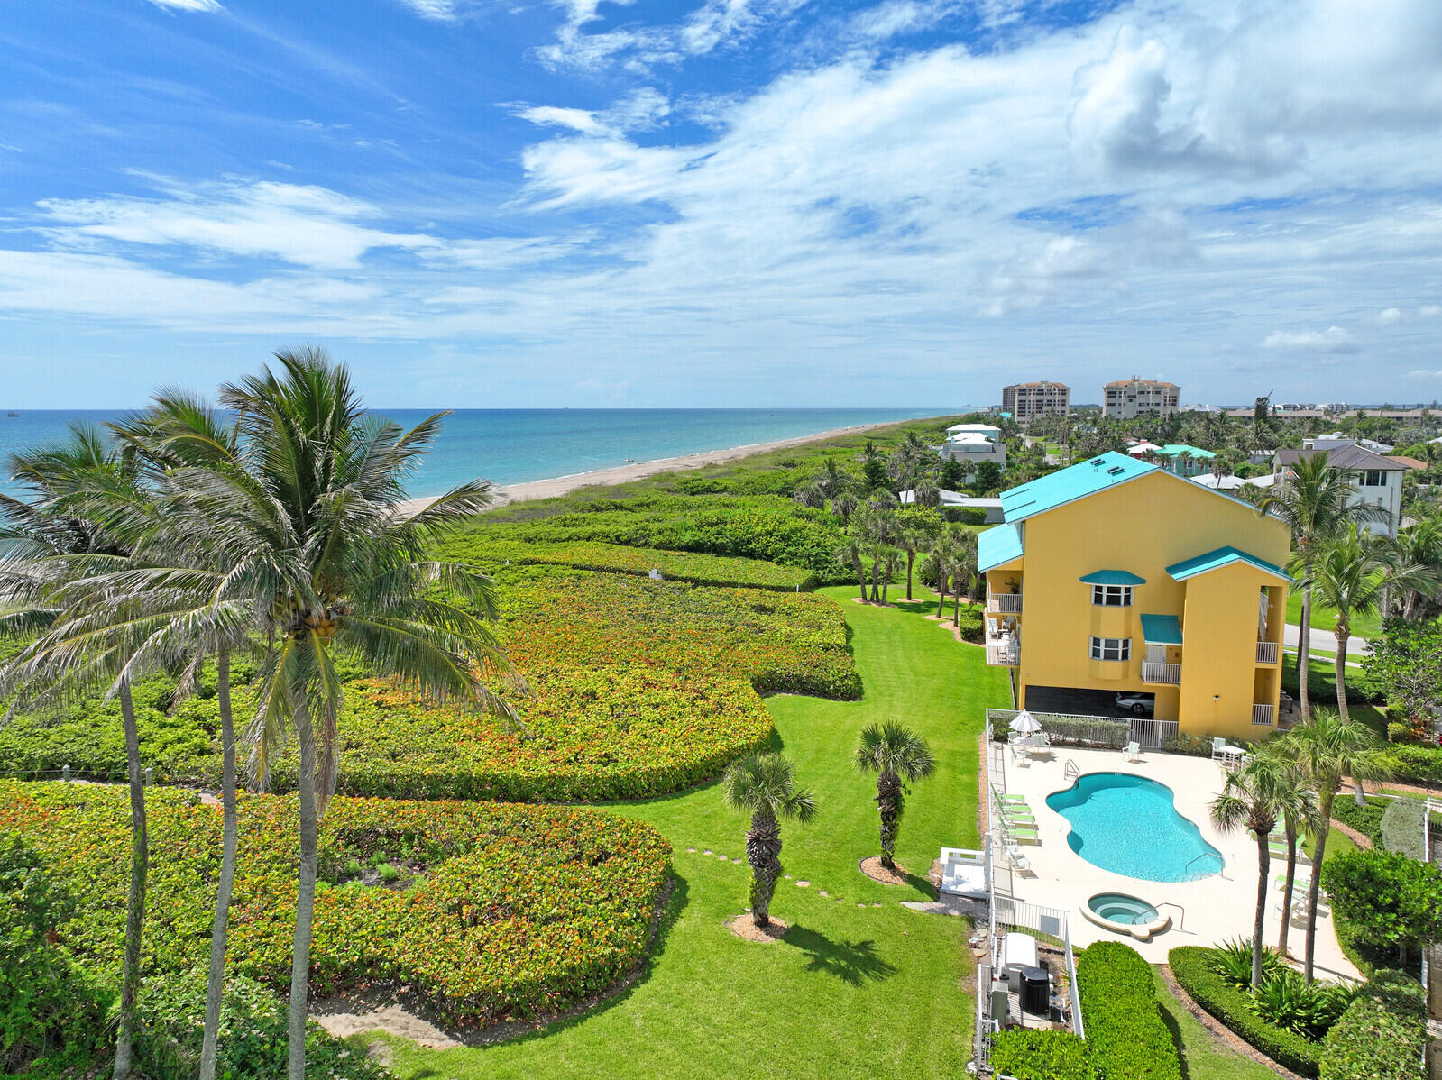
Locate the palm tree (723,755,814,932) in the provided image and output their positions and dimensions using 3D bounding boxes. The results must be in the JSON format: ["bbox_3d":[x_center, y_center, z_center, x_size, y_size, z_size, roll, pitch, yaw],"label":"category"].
[{"bbox_3d":[1.520,9.932,32.645,2.950,5.700,2.950,0,8,0],"label":"palm tree"}]

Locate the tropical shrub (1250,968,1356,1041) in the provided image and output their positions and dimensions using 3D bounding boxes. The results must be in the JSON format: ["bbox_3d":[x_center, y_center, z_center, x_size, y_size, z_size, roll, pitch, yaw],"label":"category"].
[{"bbox_3d":[16.949,13.388,29.035,2.700,1.200,2.000,5,9,32],"label":"tropical shrub"}]

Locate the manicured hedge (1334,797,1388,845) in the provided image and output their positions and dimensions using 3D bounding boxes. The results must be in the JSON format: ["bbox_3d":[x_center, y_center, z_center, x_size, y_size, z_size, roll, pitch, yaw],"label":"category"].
[{"bbox_3d":[26.300,11.340,40.449,1.500,0.850,3.500,-1,8,-5],"label":"manicured hedge"}]

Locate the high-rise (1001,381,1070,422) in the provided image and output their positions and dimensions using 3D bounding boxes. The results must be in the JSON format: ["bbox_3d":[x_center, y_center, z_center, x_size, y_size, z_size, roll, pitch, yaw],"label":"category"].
[{"bbox_3d":[252.000,-108.798,802.662,47.000,38.000,23.000,-1,8,-8],"label":"high-rise"}]

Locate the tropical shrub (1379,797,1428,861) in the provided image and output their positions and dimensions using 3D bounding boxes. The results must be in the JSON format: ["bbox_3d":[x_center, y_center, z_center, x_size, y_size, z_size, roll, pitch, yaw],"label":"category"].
[{"bbox_3d":[25.800,10.989,37.779,1.800,2.250,1.800,2,8,12],"label":"tropical shrub"}]

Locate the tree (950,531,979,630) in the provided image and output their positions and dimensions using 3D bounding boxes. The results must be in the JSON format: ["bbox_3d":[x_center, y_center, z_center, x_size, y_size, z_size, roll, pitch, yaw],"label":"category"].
[{"bbox_3d":[19.649,3.119,80.699,2.723,7.934,2.587,2,8,14],"label":"tree"}]

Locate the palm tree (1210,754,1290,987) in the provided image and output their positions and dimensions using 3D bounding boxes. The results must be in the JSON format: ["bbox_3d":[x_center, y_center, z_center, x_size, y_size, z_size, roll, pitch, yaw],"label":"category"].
[{"bbox_3d":[15.860,10.043,30.017,2.457,7.573,2.334,4,9,29],"label":"palm tree"}]

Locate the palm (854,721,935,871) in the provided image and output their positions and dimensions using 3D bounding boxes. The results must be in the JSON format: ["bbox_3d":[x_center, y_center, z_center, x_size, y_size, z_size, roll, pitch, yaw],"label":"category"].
[{"bbox_3d":[6.670,9.799,38.434,3.109,5.836,2.954,1,8,10],"label":"palm"}]

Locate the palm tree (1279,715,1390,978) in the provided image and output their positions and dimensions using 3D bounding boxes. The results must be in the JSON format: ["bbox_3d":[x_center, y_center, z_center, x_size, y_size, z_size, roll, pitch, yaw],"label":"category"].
[{"bbox_3d":[17.650,9.134,29.159,3.100,8.200,3.100,0,8,0],"label":"palm tree"}]

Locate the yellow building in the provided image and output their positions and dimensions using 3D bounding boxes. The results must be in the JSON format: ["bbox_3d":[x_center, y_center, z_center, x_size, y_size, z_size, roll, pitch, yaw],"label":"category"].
[{"bbox_3d":[24.199,2.245,62.354,15.684,14.504,21.732,2,8,14],"label":"yellow building"}]

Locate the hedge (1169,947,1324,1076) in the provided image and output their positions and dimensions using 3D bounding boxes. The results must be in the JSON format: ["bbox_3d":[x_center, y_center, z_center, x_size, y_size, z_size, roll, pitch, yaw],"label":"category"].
[{"bbox_3d":[14.450,13.114,27.873,1.600,0.650,5.400,-1,8,-5],"label":"hedge"}]

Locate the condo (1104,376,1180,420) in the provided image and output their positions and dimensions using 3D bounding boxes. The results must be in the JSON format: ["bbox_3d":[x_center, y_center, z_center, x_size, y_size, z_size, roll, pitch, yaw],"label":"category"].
[{"bbox_3d":[313.391,-101.529,749.801,55.422,38.931,24.000,2,8,14],"label":"condo"}]

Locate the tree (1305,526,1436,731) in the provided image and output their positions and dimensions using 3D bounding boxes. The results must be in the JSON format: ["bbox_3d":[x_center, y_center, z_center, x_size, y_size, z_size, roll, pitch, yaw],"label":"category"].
[{"bbox_3d":[28.042,5.640,43.525,5.753,12.739,5.466,5,9,33],"label":"tree"}]

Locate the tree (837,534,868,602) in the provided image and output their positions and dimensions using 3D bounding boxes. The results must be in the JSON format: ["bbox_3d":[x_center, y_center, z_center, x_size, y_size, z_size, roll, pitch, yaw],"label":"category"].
[{"bbox_3d":[11.550,2.504,88.100,2.700,5.800,2.700,0,8,0],"label":"tree"}]

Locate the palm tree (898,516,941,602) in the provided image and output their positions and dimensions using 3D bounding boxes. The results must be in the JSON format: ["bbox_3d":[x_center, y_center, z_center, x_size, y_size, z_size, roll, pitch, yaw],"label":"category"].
[{"bbox_3d":[17.977,1.631,92.102,3.834,7.875,3.642,1,8,11],"label":"palm tree"}]

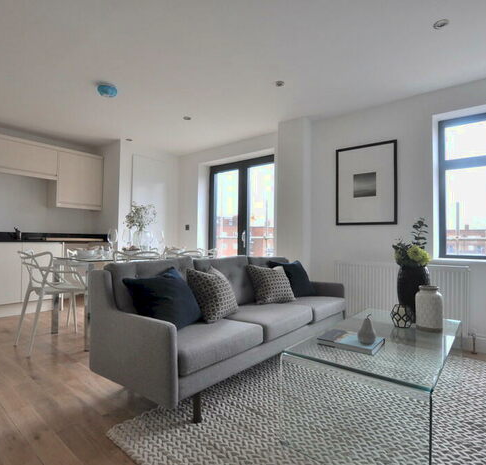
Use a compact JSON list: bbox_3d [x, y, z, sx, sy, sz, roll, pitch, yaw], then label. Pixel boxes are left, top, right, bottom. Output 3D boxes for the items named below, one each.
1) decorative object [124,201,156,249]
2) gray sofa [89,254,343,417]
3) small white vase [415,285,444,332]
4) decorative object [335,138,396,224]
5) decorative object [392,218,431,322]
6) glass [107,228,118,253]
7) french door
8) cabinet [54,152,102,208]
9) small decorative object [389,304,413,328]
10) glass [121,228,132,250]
[{"bbox_3d":[-1.092,-0.038,3.153,0.340,0.560,0.290,1,-2,-19],"label":"decorative object"},{"bbox_3d":[0.001,0.597,2.327,0.890,0.790,1.990,0,-2,40],"label":"gray sofa"},{"bbox_3d":[1.100,0.449,1.719,0.137,0.250,0.137,0,-2,40],"label":"small white vase"},{"bbox_3d":[1.305,-0.510,3.128,0.630,0.857,0.030,0,-2,40],"label":"decorative object"},{"bbox_3d":[1.110,0.243,1.902,0.225,0.670,0.210,0,-2,30],"label":"decorative object"},{"bbox_3d":[-1.252,0.106,2.800,0.082,0.260,0.082,0,-2,40],"label":"glass"},{"bbox_3d":[-0.001,-0.071,4.642,1.535,2.170,0.080,0,-2,40],"label":"french door"},{"bbox_3d":[-2.458,-0.726,4.309,0.330,0.777,0.602,0,-2,40],"label":"cabinet"},{"bbox_3d":[0.973,0.511,1.781,0.115,0.125,0.115,0,-2,40],"label":"small decorative object"},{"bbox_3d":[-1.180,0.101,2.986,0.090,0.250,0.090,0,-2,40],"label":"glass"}]

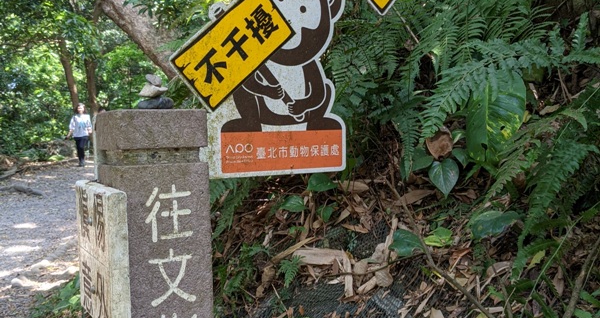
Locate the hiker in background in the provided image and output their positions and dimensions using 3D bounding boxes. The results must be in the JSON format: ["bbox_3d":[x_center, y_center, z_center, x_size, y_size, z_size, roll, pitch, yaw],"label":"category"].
[{"bbox_3d":[-5.624,-0.604,15.900,0.620,1.620,0.420,-2,4,-16],"label":"hiker in background"}]

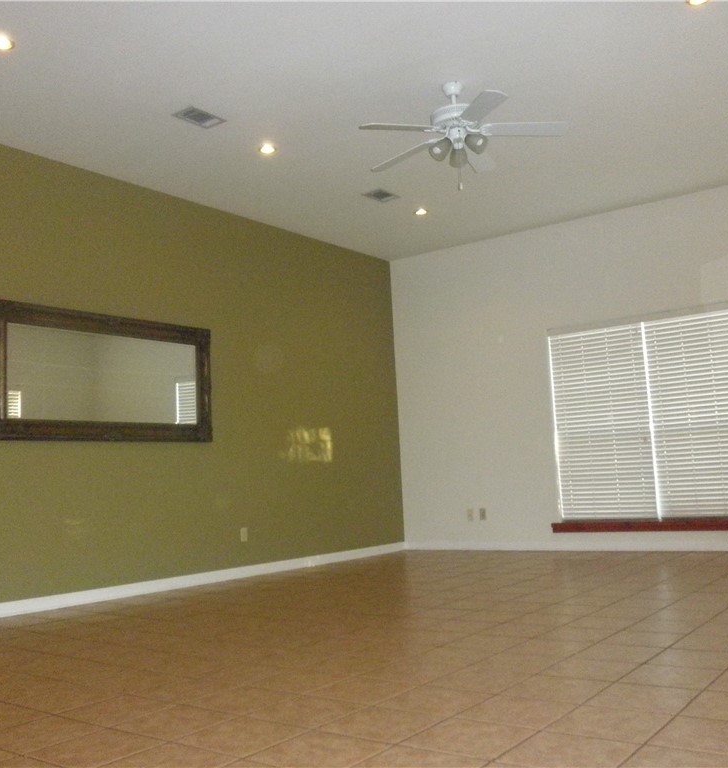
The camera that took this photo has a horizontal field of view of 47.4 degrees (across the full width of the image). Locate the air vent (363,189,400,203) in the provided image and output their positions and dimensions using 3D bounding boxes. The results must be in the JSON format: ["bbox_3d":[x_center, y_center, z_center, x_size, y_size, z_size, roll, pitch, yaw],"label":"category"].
[{"bbox_3d":[0.152,-1.596,7.043,0.185,0.020,0.285,-7,-8,34],"label":"air vent"}]

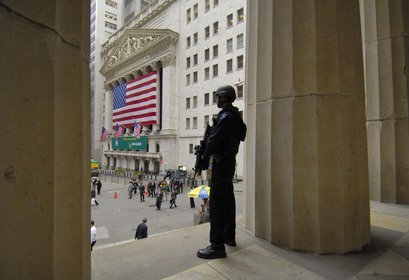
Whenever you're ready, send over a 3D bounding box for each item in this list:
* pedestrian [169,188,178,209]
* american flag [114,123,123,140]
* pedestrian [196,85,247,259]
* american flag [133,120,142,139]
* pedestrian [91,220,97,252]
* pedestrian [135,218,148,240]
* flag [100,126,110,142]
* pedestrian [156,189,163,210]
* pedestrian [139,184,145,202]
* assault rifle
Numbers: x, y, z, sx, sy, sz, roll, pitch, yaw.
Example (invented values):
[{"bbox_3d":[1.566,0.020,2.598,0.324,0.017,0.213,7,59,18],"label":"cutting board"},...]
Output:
[{"bbox_3d":[-2.658,5.025,18.091,0.600,1.720,0.520,2,-2,-41],"label":"pedestrian"},{"bbox_3d":[-21.847,-1.970,53.800,0.500,4.200,1.750,-1,-2,44],"label":"american flag"},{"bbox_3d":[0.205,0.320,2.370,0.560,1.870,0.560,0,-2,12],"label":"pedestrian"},{"bbox_3d":[-15.002,-2.227,47.300,0.500,4.100,1.750,-1,-2,44],"label":"american flag"},{"bbox_3d":[-5.424,4.771,10.043,0.500,1.750,0.500,0,-2,13],"label":"pedestrian"},{"bbox_3d":[-3.131,4.794,10.543,0.560,1.760,0.420,0,-2,14],"label":"pedestrian"},{"bbox_3d":[-28.274,-1.427,60.000,0.500,4.300,1.750,-1,-2,44],"label":"flag"},{"bbox_3d":[-3.723,4.974,17.566,0.560,1.780,0.380,0,-2,6],"label":"pedestrian"},{"bbox_3d":[-5.953,5.045,20.071,0.540,1.750,0.340,1,-2,-12],"label":"pedestrian"},{"bbox_3d":[-0.018,0.155,2.360,0.250,0.760,0.080,13,-7,15],"label":"assault rifle"}]

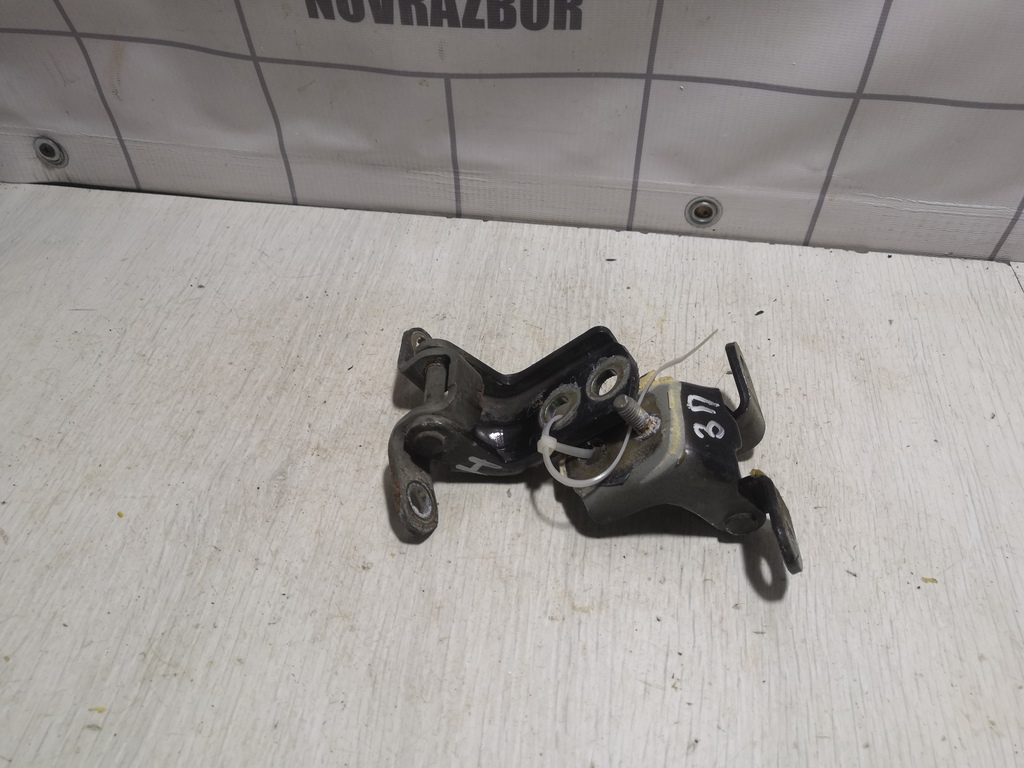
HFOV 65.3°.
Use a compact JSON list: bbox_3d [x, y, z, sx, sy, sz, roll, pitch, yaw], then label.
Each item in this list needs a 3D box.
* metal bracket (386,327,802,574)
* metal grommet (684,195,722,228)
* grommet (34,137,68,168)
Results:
[{"bbox_3d":[0.028,0.018,0.359,0.181,0.060,0.130,4,46,4],"label":"metal bracket"},{"bbox_3d":[0.118,-0.106,0.495,0.023,0.023,0.006,6,46,5],"label":"metal grommet"},{"bbox_3d":[-0.307,-0.153,0.531,0.023,0.023,0.006,6,46,5],"label":"grommet"}]

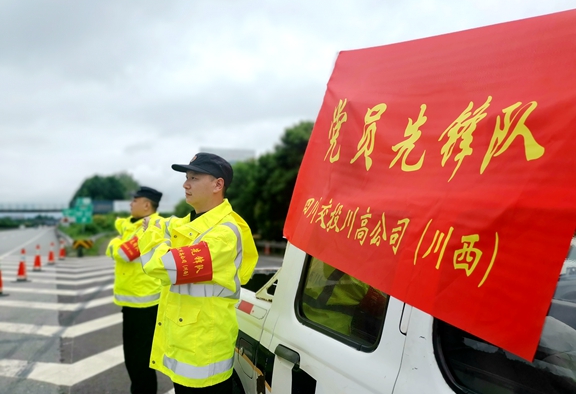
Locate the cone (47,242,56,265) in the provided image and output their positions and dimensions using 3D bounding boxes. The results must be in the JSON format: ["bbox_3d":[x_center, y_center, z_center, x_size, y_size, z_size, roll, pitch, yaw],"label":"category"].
[{"bbox_3d":[-8.527,2.037,16.200,0.360,0.820,0.360,2,-4,-30],"label":"cone"}]

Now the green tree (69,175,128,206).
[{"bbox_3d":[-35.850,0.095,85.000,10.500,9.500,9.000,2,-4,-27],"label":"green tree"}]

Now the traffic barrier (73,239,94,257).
[{"bbox_3d":[-9.194,2.315,20.200,0.930,0.800,0.300,2,-4,-27],"label":"traffic barrier"}]

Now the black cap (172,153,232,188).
[{"bbox_3d":[-0.395,-0.126,2.050,0.275,0.140,0.190,10,-8,-25],"label":"black cap"}]

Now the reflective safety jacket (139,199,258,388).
[{"bbox_3d":[-0.410,0.406,2.060,0.460,0.810,0.570,2,-4,-34],"label":"reflective safety jacket"}]

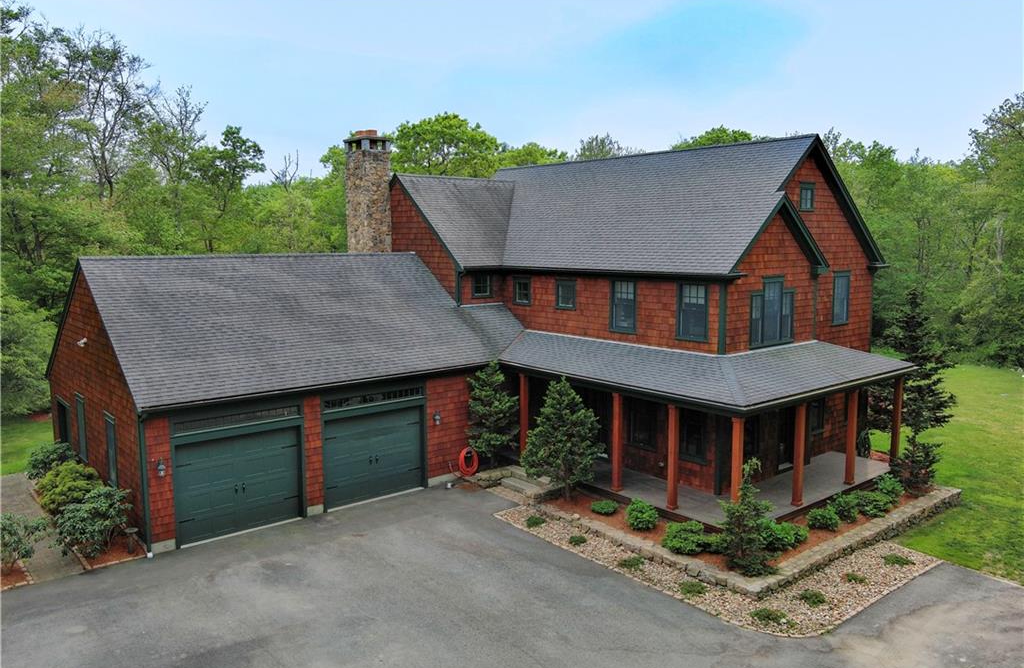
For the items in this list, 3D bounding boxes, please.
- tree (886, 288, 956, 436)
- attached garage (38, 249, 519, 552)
[{"bbox_3d":[12.818,1.220,26.135,2.532,5.384,2.532,-6,9,-39],"label":"tree"},{"bbox_3d":[-7.456,0.940,25.507,10.492,6.772,9.873,-6,9,-39],"label":"attached garage"}]

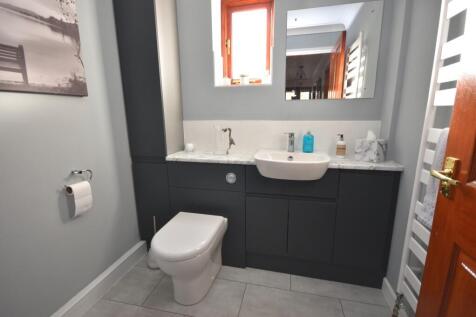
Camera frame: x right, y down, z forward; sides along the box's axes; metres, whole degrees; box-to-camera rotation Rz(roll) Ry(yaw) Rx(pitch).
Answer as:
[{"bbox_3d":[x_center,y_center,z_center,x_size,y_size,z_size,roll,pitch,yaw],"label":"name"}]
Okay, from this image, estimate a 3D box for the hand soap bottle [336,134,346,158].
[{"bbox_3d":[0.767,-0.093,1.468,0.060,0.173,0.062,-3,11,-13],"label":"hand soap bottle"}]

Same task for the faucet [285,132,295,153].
[{"bbox_3d":[0.390,-0.116,1.498,0.068,0.153,0.135,2,11,13],"label":"faucet"}]

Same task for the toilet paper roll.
[{"bbox_3d":[-0.870,0.213,1.082,0.070,0.166,0.100,2,11,13],"label":"toilet paper roll"}]

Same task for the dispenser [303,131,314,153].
[{"bbox_3d":[0.543,-0.126,1.518,0.077,0.164,0.050,2,11,13],"label":"dispenser"}]

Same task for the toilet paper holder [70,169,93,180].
[{"bbox_3d":[-0.895,0.115,1.092,0.080,0.083,0.132,2,11,13],"label":"toilet paper holder"}]

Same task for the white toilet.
[{"bbox_3d":[-0.304,0.660,1.298,0.362,0.445,0.534,2,11,13],"label":"white toilet"}]

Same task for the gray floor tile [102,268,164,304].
[{"bbox_3d":[-0.705,0.877,1.397,0.295,0.010,0.306,2,11,13],"label":"gray floor tile"}]

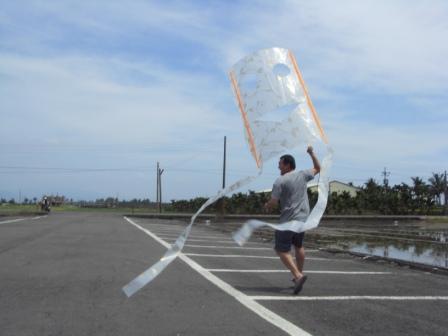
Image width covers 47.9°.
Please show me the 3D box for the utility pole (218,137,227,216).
[{"bbox_3d":[0.000,0.847,45.000,0.220,7.250,0.220,0,-4,0],"label":"utility pole"}]

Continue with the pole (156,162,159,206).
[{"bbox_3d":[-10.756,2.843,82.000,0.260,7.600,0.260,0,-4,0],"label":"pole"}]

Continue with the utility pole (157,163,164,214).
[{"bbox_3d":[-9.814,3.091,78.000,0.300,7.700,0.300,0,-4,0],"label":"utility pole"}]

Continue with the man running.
[{"bbox_3d":[0.840,0.635,6.100,0.620,1.770,0.520,2,-5,-25],"label":"man running"}]

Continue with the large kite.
[{"bbox_3d":[0.041,0.046,5.850,2.400,2.850,0.950,-1,-4,9],"label":"large kite"}]

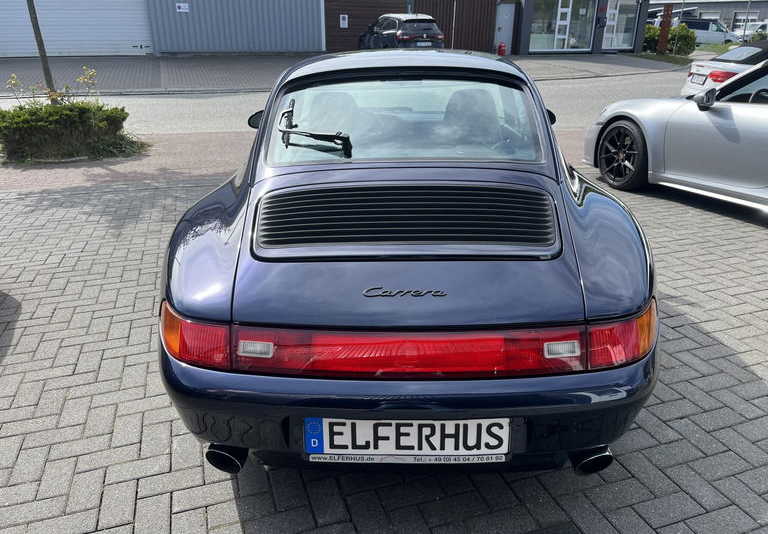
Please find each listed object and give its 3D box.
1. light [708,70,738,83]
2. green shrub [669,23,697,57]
[{"bbox_3d":[5.329,-2.972,9.000,0.330,0.200,0.460,1,22,3],"label":"light"},{"bbox_3d":[13.714,-10.438,26.500,1.200,1.350,1.200,0,22,0],"label":"green shrub"}]

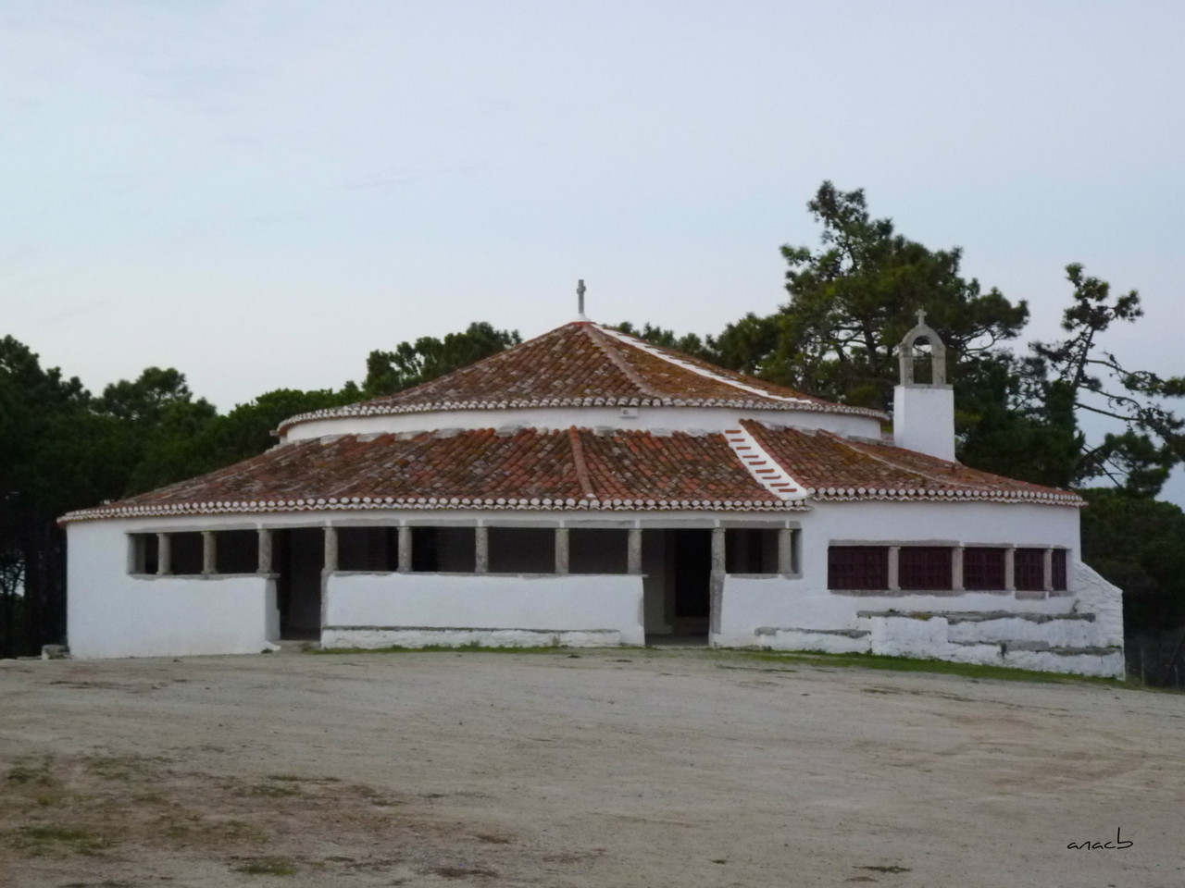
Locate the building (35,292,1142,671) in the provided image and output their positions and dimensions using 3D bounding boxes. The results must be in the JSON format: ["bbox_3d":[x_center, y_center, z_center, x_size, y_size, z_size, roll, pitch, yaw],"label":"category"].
[{"bbox_3d":[-0.200,0.600,45.000,23.800,8.600,23.400,0,-3,0],"label":"building"}]

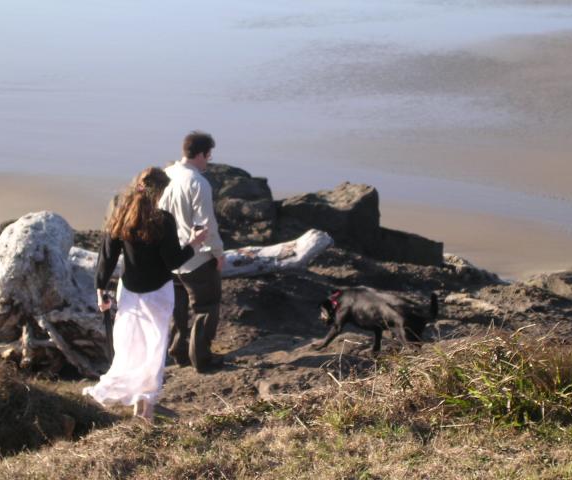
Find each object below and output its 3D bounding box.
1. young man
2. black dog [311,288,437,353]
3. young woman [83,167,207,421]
[{"bbox_3d":[-0.685,0.089,13.250,0.530,1.750,0.400,10,16,39],"label":"young man"},{"bbox_3d":[0.685,0.610,14.100,0.920,0.500,0.280,4,13,18],"label":"black dog"},{"bbox_3d":[-0.905,0.340,11.830,0.680,1.660,0.550,4,12,15],"label":"young woman"}]

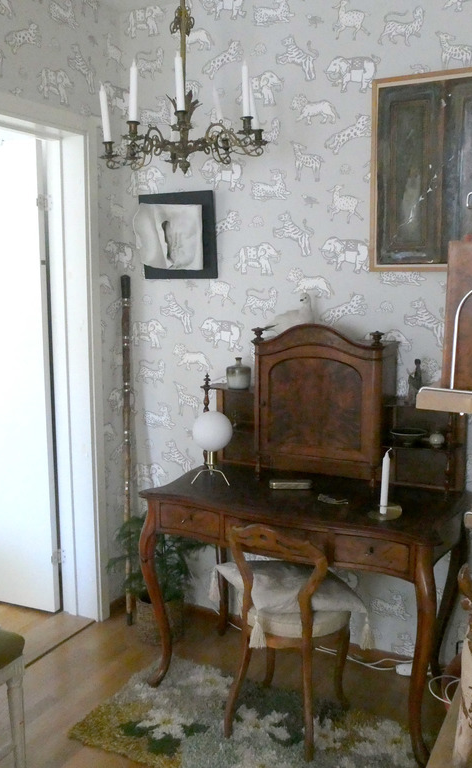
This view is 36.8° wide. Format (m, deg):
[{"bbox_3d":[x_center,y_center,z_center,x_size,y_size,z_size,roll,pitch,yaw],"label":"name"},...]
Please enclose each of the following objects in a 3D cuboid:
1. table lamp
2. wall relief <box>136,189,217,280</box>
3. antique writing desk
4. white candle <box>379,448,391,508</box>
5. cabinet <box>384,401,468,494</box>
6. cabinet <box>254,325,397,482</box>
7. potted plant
[{"bbox_3d":[-0.080,0.228,2.636,0.148,0.262,0.140,1,8,11],"label":"table lamp"},{"bbox_3d":[-0.257,-0.609,2.921,0.360,0.355,0.075,3,12,26],"label":"wall relief"},{"bbox_3d":[0.248,0.745,2.561,1.050,0.737,0.570,4,10,26],"label":"antique writing desk"},{"bbox_3d":[0.474,0.309,2.243,0.025,0.210,0.025,9,11,25],"label":"white candle"},{"bbox_3d":[0.659,0.219,2.487,0.270,0.335,0.180,4,10,26],"label":"cabinet"},{"bbox_3d":[0.340,0.067,2.641,0.485,0.584,0.235,4,8,26],"label":"cabinet"},{"bbox_3d":[-0.327,0.787,2.922,0.390,0.550,0.370,0,8,0],"label":"potted plant"}]

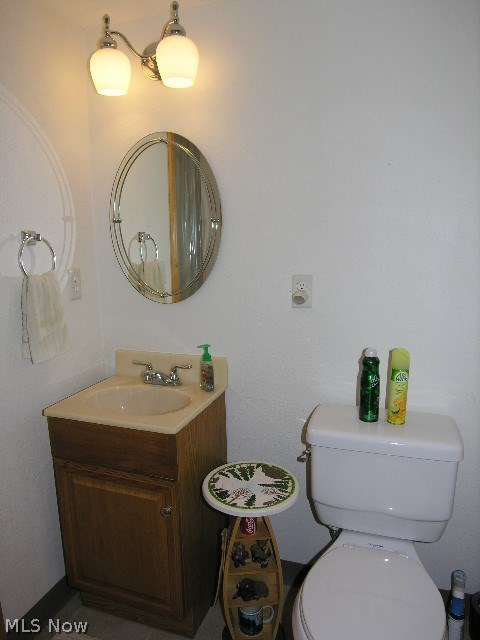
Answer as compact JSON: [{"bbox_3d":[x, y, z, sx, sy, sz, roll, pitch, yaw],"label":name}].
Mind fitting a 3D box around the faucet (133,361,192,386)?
[{"bbox_3d":[-0.311,0.214,1.708,0.260,0.085,0.105,2,11,19],"label":"faucet"}]

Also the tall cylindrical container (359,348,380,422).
[{"bbox_3d":[0.423,0.209,1.431,0.060,0.236,0.060,-1,10,0],"label":"tall cylindrical container"}]

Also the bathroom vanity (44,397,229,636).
[{"bbox_3d":[-0.339,0.684,1.670,0.468,0.784,0.425,2,11,19],"label":"bathroom vanity"}]

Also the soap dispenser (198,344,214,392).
[{"bbox_3d":[-0.124,0.177,1.648,0.058,0.172,0.053,-4,10,-15],"label":"soap dispenser"}]

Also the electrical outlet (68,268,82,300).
[{"bbox_3d":[-0.623,-0.134,1.688,0.010,0.115,0.071,2,11,19],"label":"electrical outlet"}]

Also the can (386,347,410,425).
[{"bbox_3d":[0.503,0.210,1.406,0.058,0.239,0.058,0,10,6],"label":"can"}]

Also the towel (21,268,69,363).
[{"bbox_3d":[-0.652,-0.011,1.493,0.058,0.292,0.185,2,11,19],"label":"towel"}]

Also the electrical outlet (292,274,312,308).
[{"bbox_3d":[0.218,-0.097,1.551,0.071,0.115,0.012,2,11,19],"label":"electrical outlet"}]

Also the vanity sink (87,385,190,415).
[{"bbox_3d":[-0.361,0.343,1.590,0.390,0.130,0.268,2,11,19],"label":"vanity sink"}]

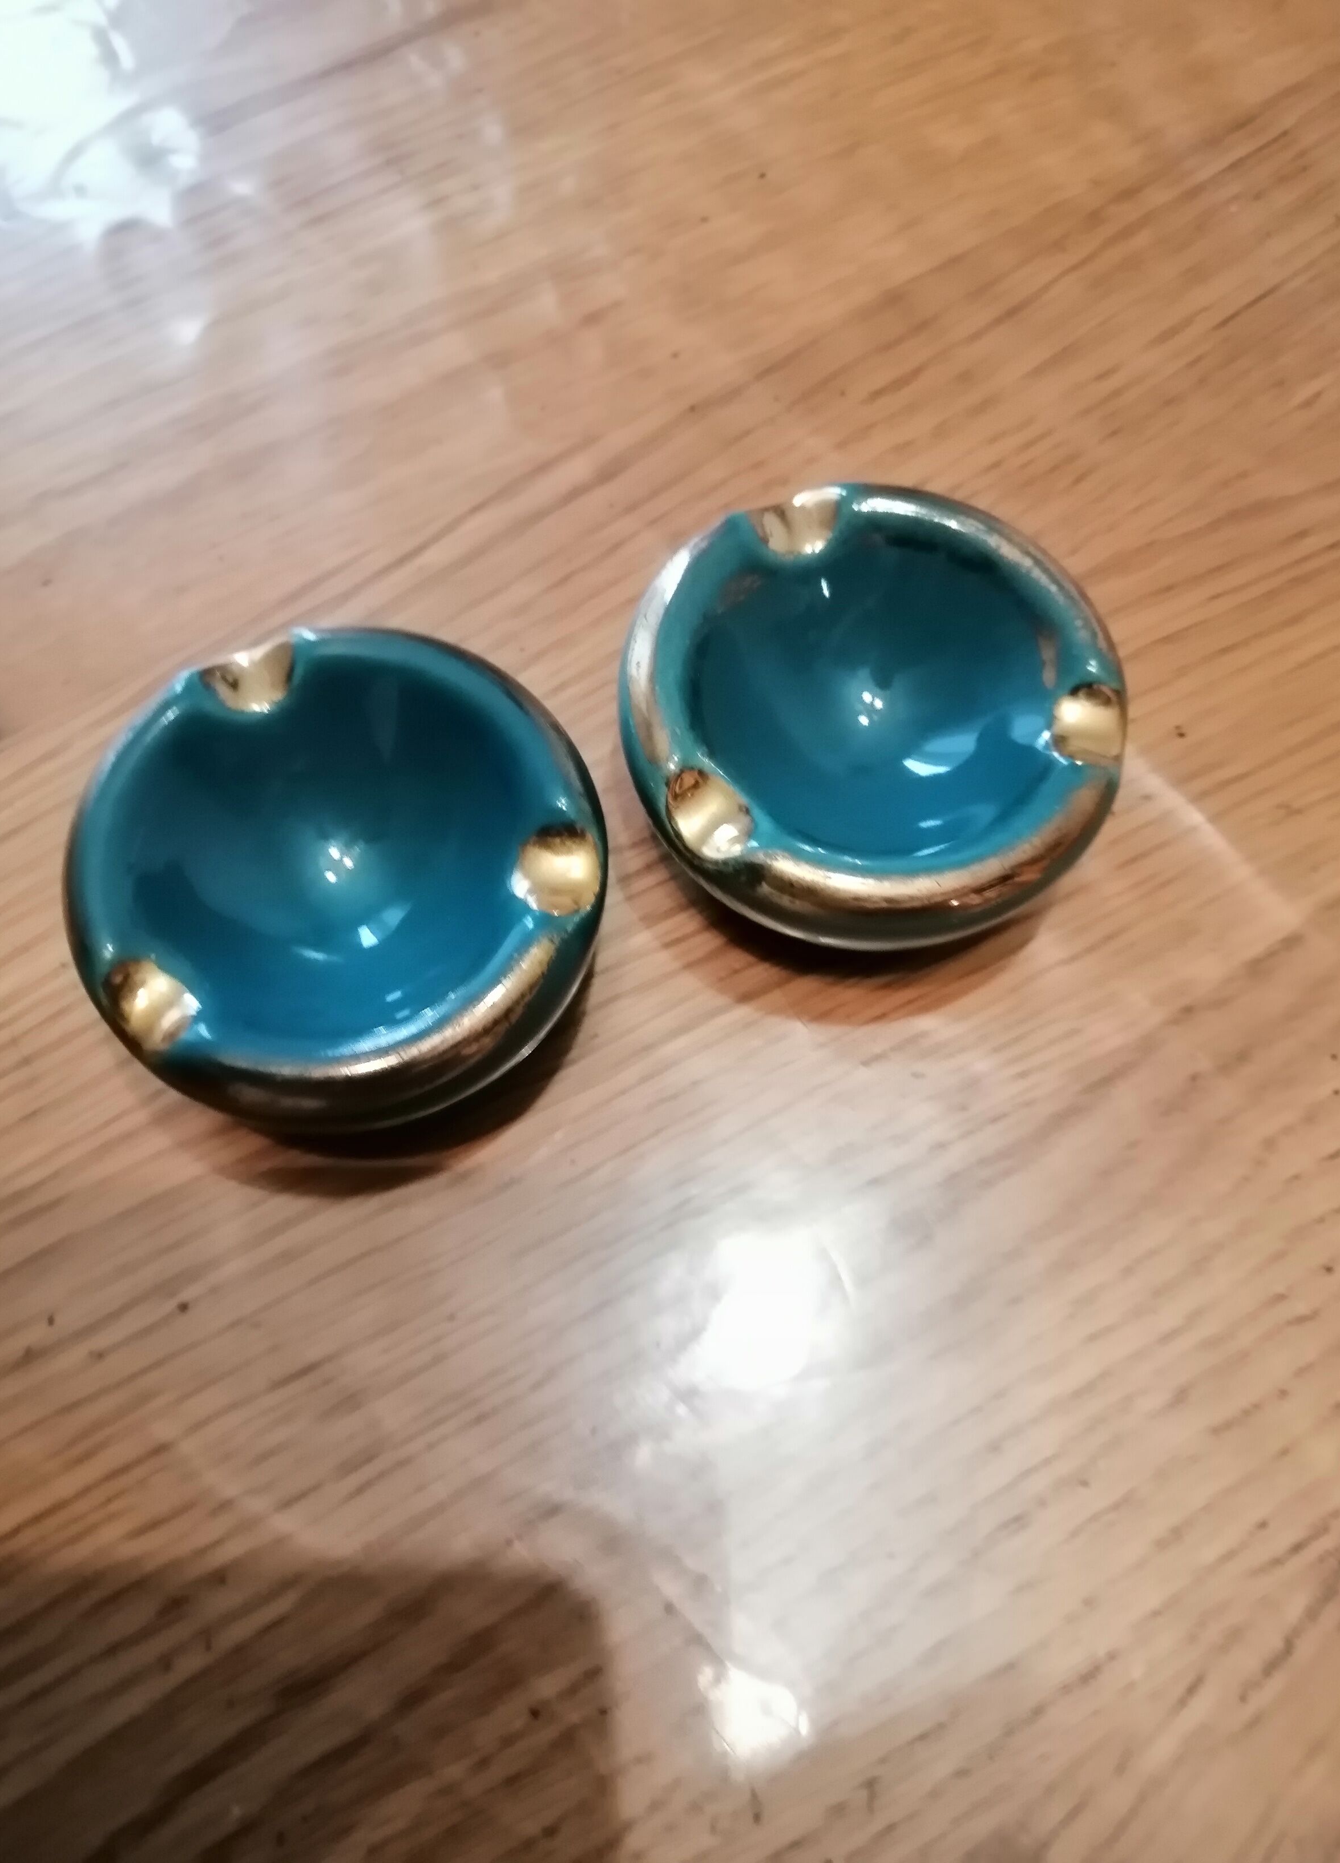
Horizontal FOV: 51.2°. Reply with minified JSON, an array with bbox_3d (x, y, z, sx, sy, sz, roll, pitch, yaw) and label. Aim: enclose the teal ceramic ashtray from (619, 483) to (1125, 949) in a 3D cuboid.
[{"bbox_3d":[0.036,-0.039,0.256,0.090,0.031,0.090,0,67,-2],"label":"teal ceramic ashtray"}]

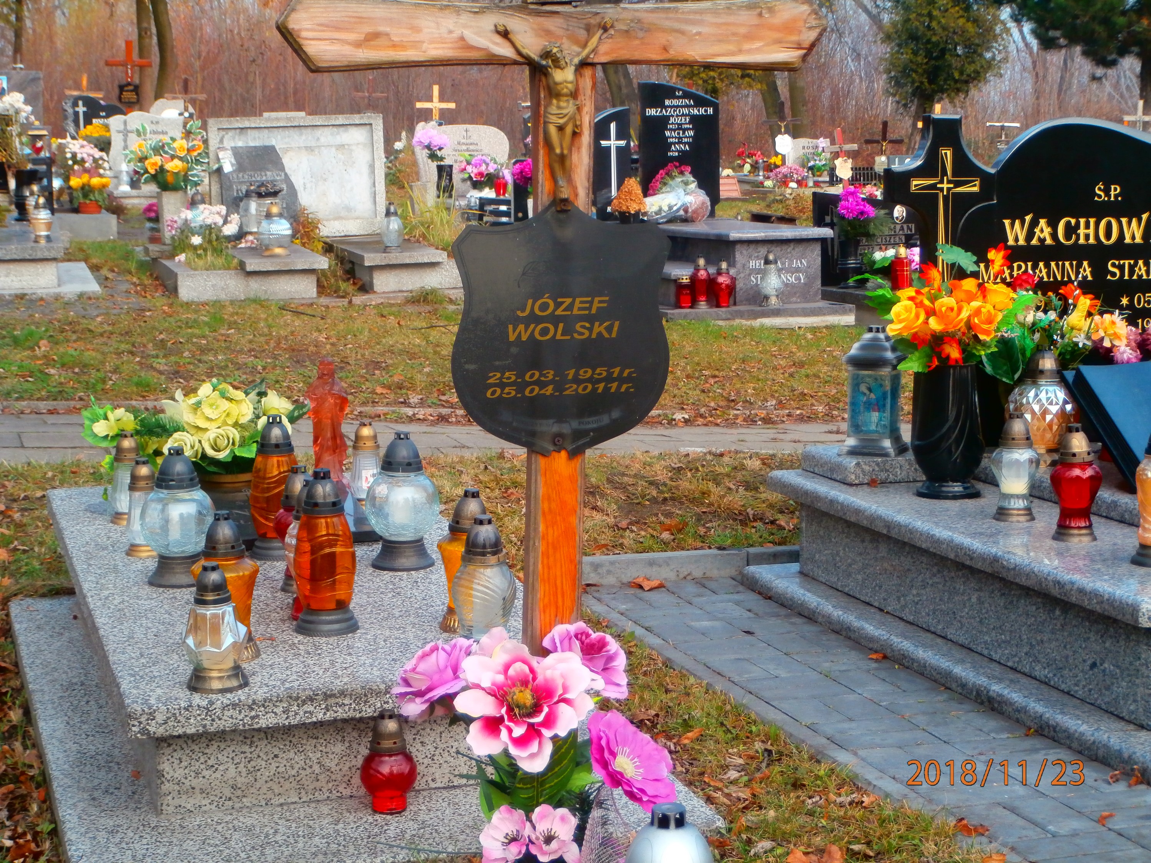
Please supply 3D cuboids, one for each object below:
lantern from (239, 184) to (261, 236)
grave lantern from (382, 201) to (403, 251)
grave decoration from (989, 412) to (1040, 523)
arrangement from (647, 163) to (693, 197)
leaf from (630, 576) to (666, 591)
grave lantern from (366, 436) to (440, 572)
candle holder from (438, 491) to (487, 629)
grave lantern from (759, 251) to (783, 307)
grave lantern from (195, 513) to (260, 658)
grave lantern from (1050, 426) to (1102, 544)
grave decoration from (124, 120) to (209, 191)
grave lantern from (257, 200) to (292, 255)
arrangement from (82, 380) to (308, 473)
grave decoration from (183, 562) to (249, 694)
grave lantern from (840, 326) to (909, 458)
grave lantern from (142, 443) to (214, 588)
[{"bbox_3d":[-1.841,-1.251,12.778,0.125,0.285,0.125,-3,9,-17],"label":"lantern"},{"bbox_3d":[-0.998,-1.120,12.280,0.120,0.264,0.120,-3,9,-17],"label":"grave lantern"},{"bbox_3d":[0.957,0.075,4.919,0.106,0.232,0.106,-1,7,0],"label":"grave decoration"},{"bbox_3d":[0.688,-1.816,16.400,0.335,0.280,0.200,-3,7,-16],"label":"arrangement"},{"bbox_3d":[0.184,0.388,5.740,0.090,0.030,0.060,-1,7,0],"label":"leaf"},{"bbox_3d":[-0.363,0.142,4.735,0.158,0.280,0.158,0,9,0],"label":"grave lantern"},{"bbox_3d":[-0.203,0.236,4.201,0.117,0.262,0.117,0,9,0],"label":"candle holder"},{"bbox_3d":[1.280,-0.998,14.800,0.150,0.359,0.150,-1,7,0],"label":"grave lantern"},{"bbox_3d":[-0.614,0.270,4.001,0.120,0.258,0.120,-3,9,-17],"label":"grave lantern"},{"bbox_3d":[1.031,0.104,4.656,0.106,0.235,0.106,-1,7,0],"label":"grave lantern"},{"bbox_3d":[-2.784,-1.877,15.400,0.570,0.480,0.450,-3,7,-16],"label":"grave decoration"},{"bbox_3d":[-1.592,-1.084,11.979,0.181,0.284,0.181,-3,9,-17],"label":"grave lantern"},{"bbox_3d":[-0.838,-0.011,4.980,0.470,0.175,0.280,-3,9,-17],"label":"arrangement"},{"bbox_3d":[-0.606,0.325,3.806,0.109,0.211,0.109,-3,9,-17],"label":"grave decoration"},{"bbox_3d":[0.767,-0.107,5.796,0.150,0.320,0.150,3,9,19],"label":"grave lantern"},{"bbox_3d":[-0.807,0.166,4.584,0.153,0.278,0.153,-3,9,-17],"label":"grave lantern"}]

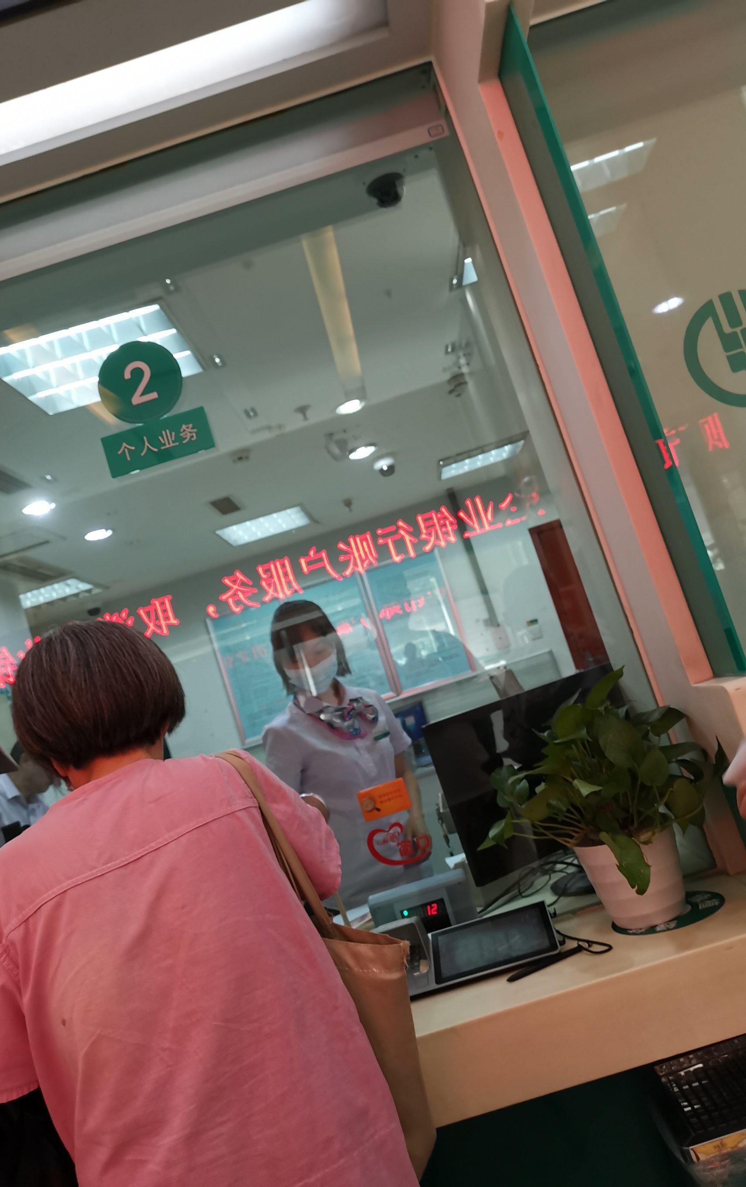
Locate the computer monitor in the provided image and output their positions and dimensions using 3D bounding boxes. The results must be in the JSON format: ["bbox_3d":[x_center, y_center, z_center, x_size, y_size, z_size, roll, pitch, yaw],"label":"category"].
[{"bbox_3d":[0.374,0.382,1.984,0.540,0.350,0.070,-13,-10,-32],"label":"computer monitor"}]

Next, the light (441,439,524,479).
[{"bbox_3d":[0.725,-0.930,6.279,0.600,0.060,0.600,-17,-7,1],"label":"light"}]

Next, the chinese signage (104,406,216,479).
[{"bbox_3d":[-0.416,-0.293,1.800,0.208,0.084,0.010,-17,-7,1],"label":"chinese signage"}]

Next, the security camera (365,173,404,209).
[{"bbox_3d":[0.034,-1.094,2.519,0.110,0.080,0.110,-17,-7,1],"label":"security camera"}]

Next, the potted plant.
[{"bbox_3d":[0.382,0.347,1.512,0.420,0.410,0.350,-17,-7,1],"label":"potted plant"}]

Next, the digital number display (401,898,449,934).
[{"bbox_3d":[0.103,0.627,1.788,0.088,0.055,0.020,-17,-7,1],"label":"digital number display"}]

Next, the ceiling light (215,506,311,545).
[{"bbox_3d":[-0.740,-0.473,6.321,0.600,0.060,0.600,-17,-7,1],"label":"ceiling light"}]

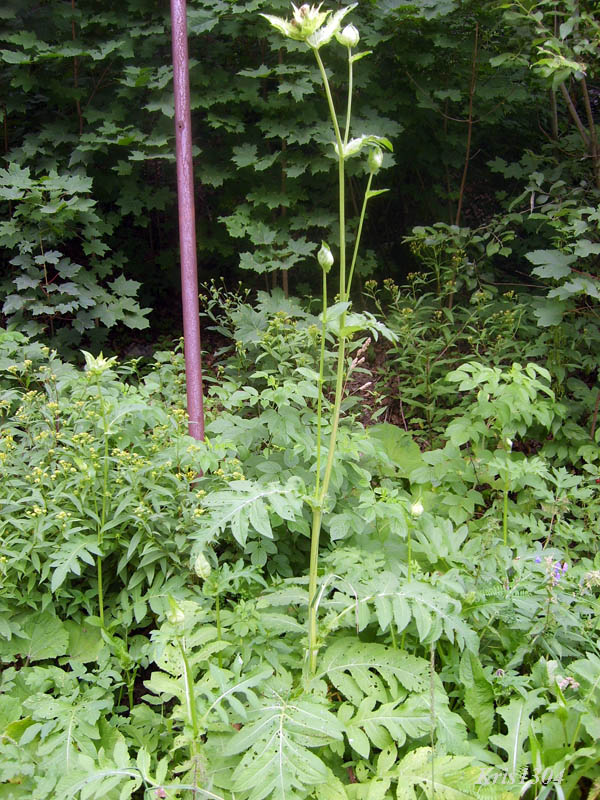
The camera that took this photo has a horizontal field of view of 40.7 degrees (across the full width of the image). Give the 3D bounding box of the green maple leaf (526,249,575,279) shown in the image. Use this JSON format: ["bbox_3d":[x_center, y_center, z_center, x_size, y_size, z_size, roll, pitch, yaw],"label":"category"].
[{"bbox_3d":[0.774,-0.422,2.500,0.143,0.082,0.090,0,11,0],"label":"green maple leaf"}]

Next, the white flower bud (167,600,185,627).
[{"bbox_3d":[-0.212,0.364,1.380,0.028,0.048,0.030,0,11,0],"label":"white flower bud"}]

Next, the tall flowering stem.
[{"bbox_3d":[0.051,-0.075,1.700,0.235,1.413,0.240,0,11,0],"label":"tall flowering stem"}]

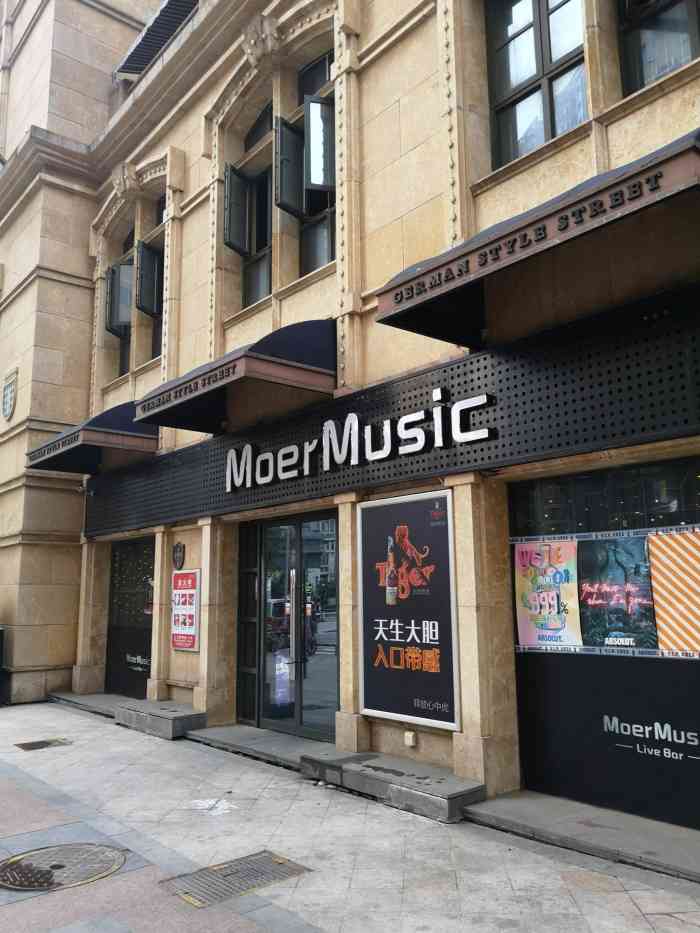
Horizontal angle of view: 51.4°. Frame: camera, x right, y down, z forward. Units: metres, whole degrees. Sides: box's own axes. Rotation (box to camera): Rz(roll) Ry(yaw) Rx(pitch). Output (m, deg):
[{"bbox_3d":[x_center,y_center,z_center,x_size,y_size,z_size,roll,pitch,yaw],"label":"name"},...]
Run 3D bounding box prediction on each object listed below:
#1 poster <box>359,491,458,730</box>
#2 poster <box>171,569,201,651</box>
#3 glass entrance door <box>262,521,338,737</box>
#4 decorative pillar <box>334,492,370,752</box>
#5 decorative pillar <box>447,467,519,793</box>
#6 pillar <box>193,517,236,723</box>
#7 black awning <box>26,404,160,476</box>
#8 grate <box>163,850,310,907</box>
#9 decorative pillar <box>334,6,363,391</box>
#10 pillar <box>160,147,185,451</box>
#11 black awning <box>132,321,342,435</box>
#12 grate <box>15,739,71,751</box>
[{"bbox_3d":[0.501,1.227,6.374,0.074,1.926,1.226,7,-12,-39],"label":"poster"},{"bbox_3d":[-2.157,1.882,9.531,0.050,1.048,0.743,7,-12,-39],"label":"poster"},{"bbox_3d":[-0.586,1.769,8.389,0.083,2.500,1.658,7,-12,-39],"label":"glass entrance door"},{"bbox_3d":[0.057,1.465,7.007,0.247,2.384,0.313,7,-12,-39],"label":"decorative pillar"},{"bbox_3d":[1.083,1.322,5.943,0.446,2.475,0.322,7,-12,-39],"label":"decorative pillar"},{"bbox_3d":[-1.672,1.916,9.172,0.429,2.524,0.330,7,-12,-39],"label":"pillar"},{"bbox_3d":[-3.984,-0.463,11.222,1.147,0.784,2.409,7,-12,-39],"label":"black awning"},{"bbox_3d":[-0.657,2.404,4.232,0.718,0.036,0.454,7,-12,-39],"label":"grate"},{"bbox_3d":[-0.033,-3.067,7.790,0.206,4.653,0.223,7,-12,-39],"label":"decorative pillar"},{"bbox_3d":[-2.608,-2.589,10.832,0.206,4.768,0.247,7,-12,-39],"label":"pillar"},{"bbox_3d":[-1.323,-1.016,8.086,1.147,0.784,2.458,7,-12,-39],"label":"black awning"},{"bbox_3d":[-3.440,3.148,8.204,0.535,0.036,0.331,7,-12,-39],"label":"grate"}]

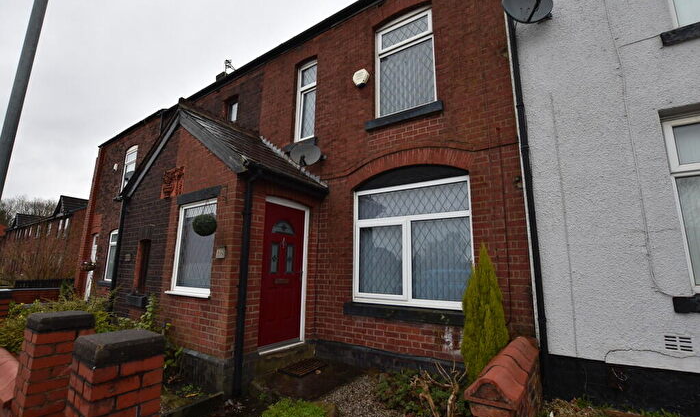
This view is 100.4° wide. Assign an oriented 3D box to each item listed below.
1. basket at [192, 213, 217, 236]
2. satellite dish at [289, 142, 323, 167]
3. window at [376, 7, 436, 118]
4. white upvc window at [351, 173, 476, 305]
[{"bbox_3d":[-1.751,0.193,3.516,0.270,0.270,0.270,-6,-13,33],"label":"basket"},{"bbox_3d":[-0.763,-0.938,5.020,0.530,0.440,0.280,0,-11,3],"label":"satellite dish"},{"bbox_3d":[0.891,-2.294,4.659,0.990,1.720,0.100,-6,-13,33],"label":"window"},{"bbox_3d":[0.823,0.489,4.111,1.750,1.680,0.100,-6,-13,33],"label":"white upvc window"}]

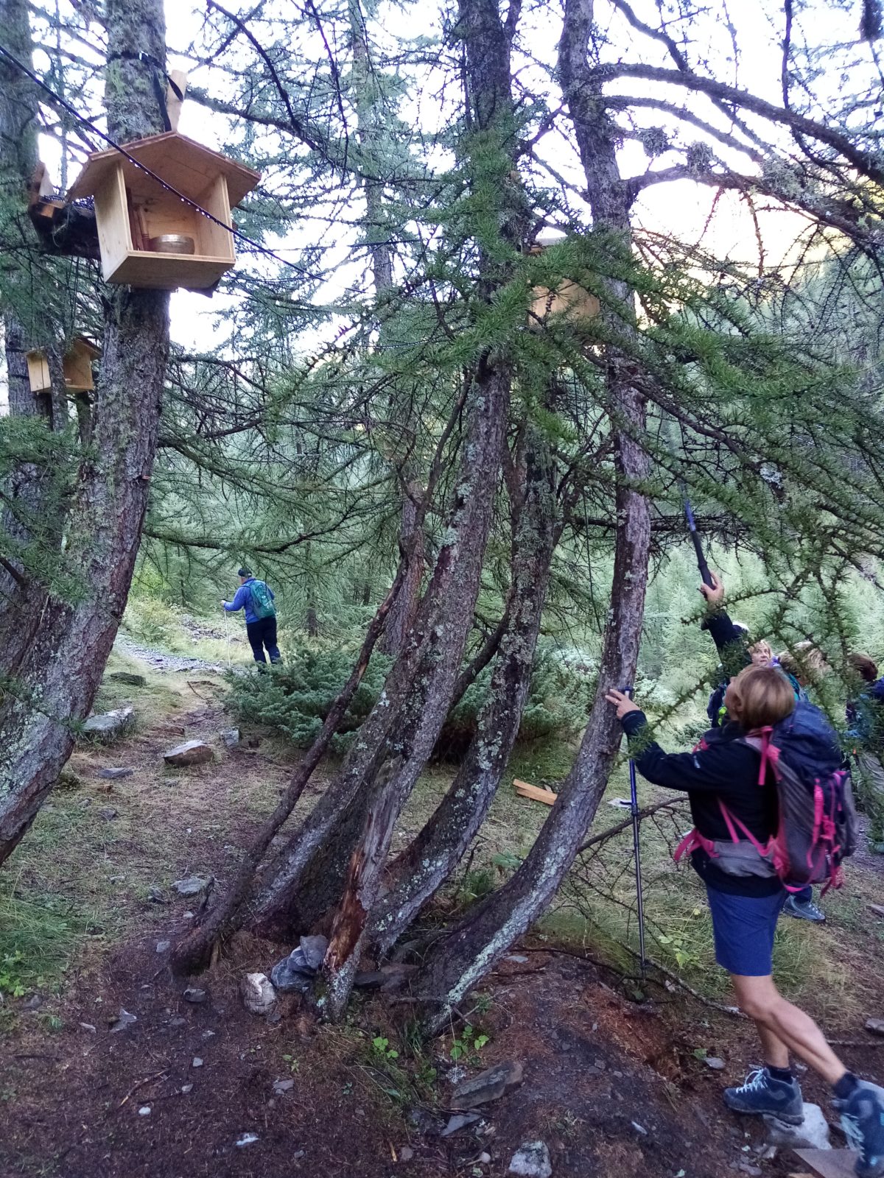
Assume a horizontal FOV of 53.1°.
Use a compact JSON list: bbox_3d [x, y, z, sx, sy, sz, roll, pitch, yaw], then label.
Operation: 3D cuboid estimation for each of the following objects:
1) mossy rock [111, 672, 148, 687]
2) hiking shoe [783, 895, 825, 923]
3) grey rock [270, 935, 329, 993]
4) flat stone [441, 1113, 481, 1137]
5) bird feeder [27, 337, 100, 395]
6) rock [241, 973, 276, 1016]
[{"bbox_3d":[-3.607,1.050,10.200,0.420,0.150,0.320,-7,0,-17],"label":"mossy rock"},{"bbox_3d":[2.210,1.955,5.400,0.280,0.125,0.105,8,5,20],"label":"hiking shoe"},{"bbox_3d":[-0.537,1.416,3.340,0.210,0.165,0.170,-7,0,-11],"label":"grey rock"},{"bbox_3d":[0.056,1.600,2.640,0.115,0.028,0.065,-7,0,-38],"label":"flat stone"},{"bbox_3d":[-3.776,-2.233,8.800,0.390,0.490,0.580,0,7,37],"label":"bird feeder"},{"bbox_3d":[-0.652,1.439,3.140,0.120,0.120,0.110,-7,0,-11],"label":"rock"}]

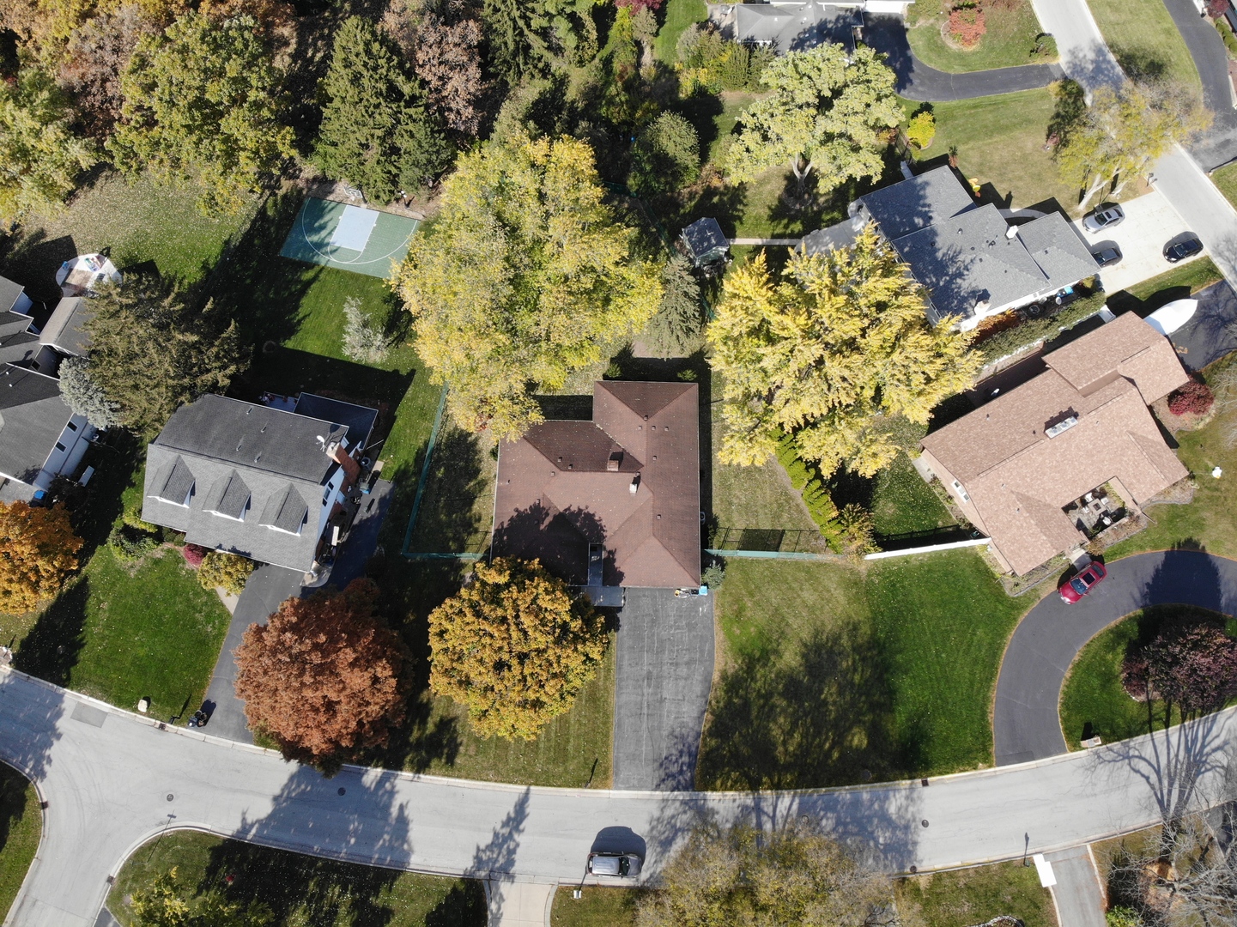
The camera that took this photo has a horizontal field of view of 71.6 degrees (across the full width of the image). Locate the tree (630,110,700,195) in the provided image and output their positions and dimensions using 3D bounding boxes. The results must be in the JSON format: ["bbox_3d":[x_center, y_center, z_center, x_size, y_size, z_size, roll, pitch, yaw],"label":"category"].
[{"bbox_3d":[5.012,-33.899,94.319,7.620,8.700,9.430,0,68,-1],"label":"tree"}]

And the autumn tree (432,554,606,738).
[{"bbox_3d":[-8.154,15.163,70.501,14.510,11.327,14.510,0,67,0],"label":"autumn tree"}]

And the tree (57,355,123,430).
[{"bbox_3d":[-51.404,-7.732,81.752,5.301,7.990,5.301,0,67,0],"label":"tree"}]

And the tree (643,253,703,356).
[{"bbox_3d":[5.606,-16.536,83.731,6.712,12.204,6.712,0,67,0],"label":"tree"}]

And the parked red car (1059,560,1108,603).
[{"bbox_3d":[42.501,10.777,78.191,4.850,1.460,1.870,-33,71,-14],"label":"parked red car"}]

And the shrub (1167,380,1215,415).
[{"bbox_3d":[58.489,-6.723,87.597,4.400,2.500,3.980,0,68,-1],"label":"shrub"}]

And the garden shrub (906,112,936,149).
[{"bbox_3d":[35.021,-38.565,99.304,3.300,3.600,4.300,0,68,-1],"label":"garden shrub"}]

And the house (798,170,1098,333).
[{"bbox_3d":[38.330,-24.675,92.181,20.900,6.700,18.800,-22,70,-9],"label":"house"}]

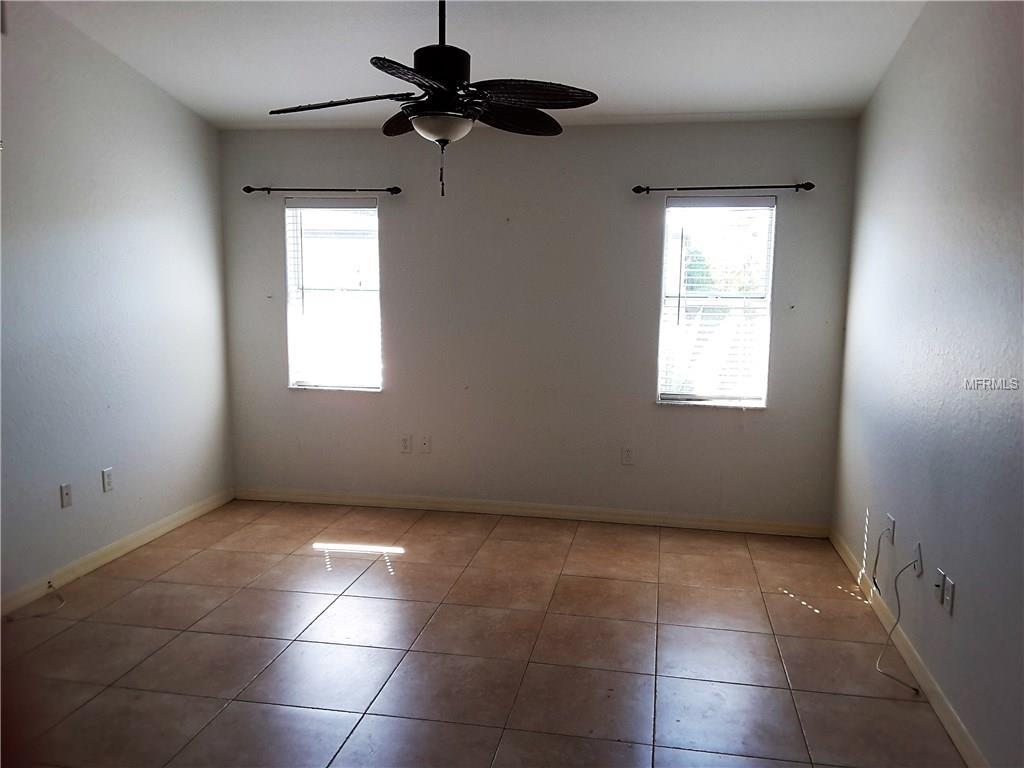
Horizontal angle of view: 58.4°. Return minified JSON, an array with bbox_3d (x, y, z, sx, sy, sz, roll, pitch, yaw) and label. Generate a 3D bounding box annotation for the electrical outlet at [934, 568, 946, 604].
[{"bbox_3d":[1.546,0.730,3.314,0.010,0.115,0.073,2,9,11],"label":"electrical outlet"}]

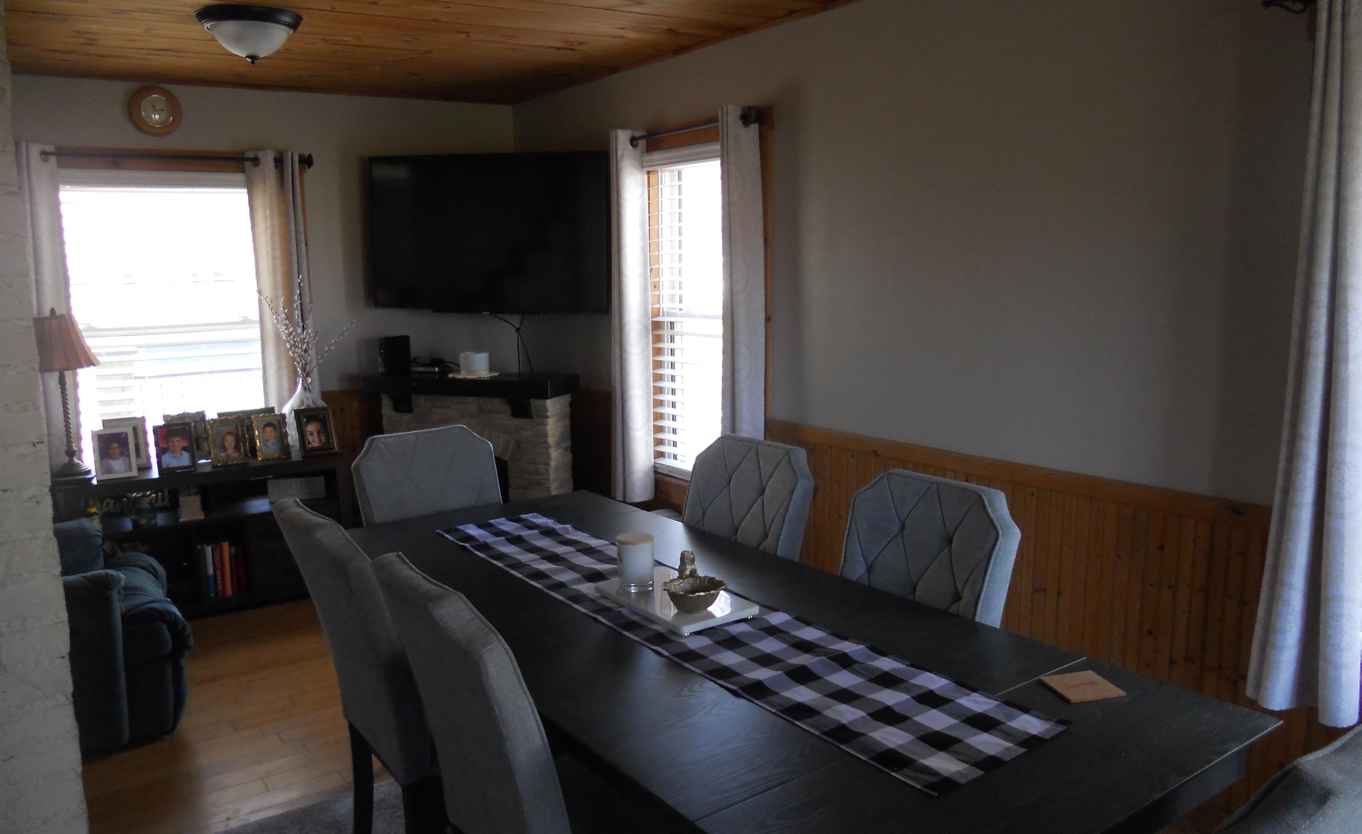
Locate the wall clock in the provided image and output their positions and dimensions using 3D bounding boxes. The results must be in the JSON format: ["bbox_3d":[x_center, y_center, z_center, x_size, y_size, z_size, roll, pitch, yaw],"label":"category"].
[{"bbox_3d":[-2.281,-1.323,4.603,0.212,0.212,0.050,-7,10,-34],"label":"wall clock"}]

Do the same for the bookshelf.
[{"bbox_3d":[-2.113,0.531,4.759,1.185,0.642,0.335,-6,10,-34],"label":"bookshelf"}]

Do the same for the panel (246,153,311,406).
[{"bbox_3d":[-1.903,-0.467,5.113,0.259,1.580,0.110,-6,10,-33],"label":"panel"}]

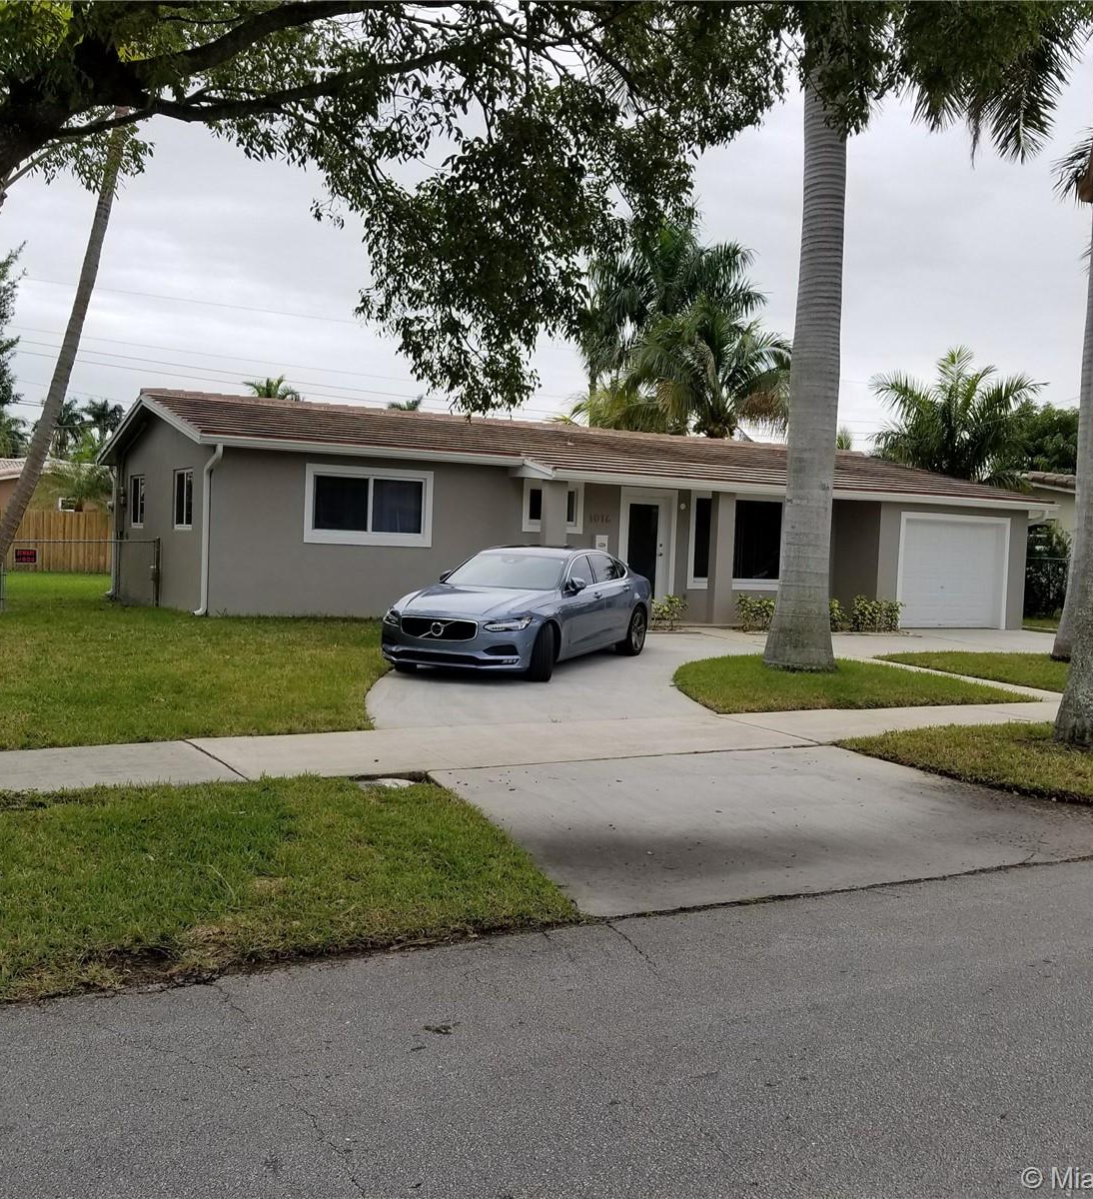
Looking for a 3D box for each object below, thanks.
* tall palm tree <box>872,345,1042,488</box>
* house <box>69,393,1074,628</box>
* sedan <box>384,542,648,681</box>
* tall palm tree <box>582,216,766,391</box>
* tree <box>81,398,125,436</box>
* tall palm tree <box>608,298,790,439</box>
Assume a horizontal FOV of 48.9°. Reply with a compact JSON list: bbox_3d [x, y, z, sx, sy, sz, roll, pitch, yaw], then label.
[{"bbox_3d":[11.134,-3.388,33.186,4.800,7.209,4.800,1,3,-29],"label":"tall palm tree"},{"bbox_3d":[0.708,-1.700,25.146,17.670,3.850,9.900,1,3,-29],"label":"house"},{"bbox_3d":[-0.190,0.076,15.000,1.920,1.450,4.960,4,4,23],"label":"sedan"},{"bbox_3d":[3.992,-6.874,41.330,6.300,12.763,6.300,1,3,-29],"label":"tall palm tree"},{"bbox_3d":[-41.555,-12.404,112.338,4.200,13.081,4.200,1,3,-29],"label":"tree"},{"bbox_3d":[4.399,-4.706,36.731,5.700,8.944,5.700,1,3,-29],"label":"tall palm tree"}]

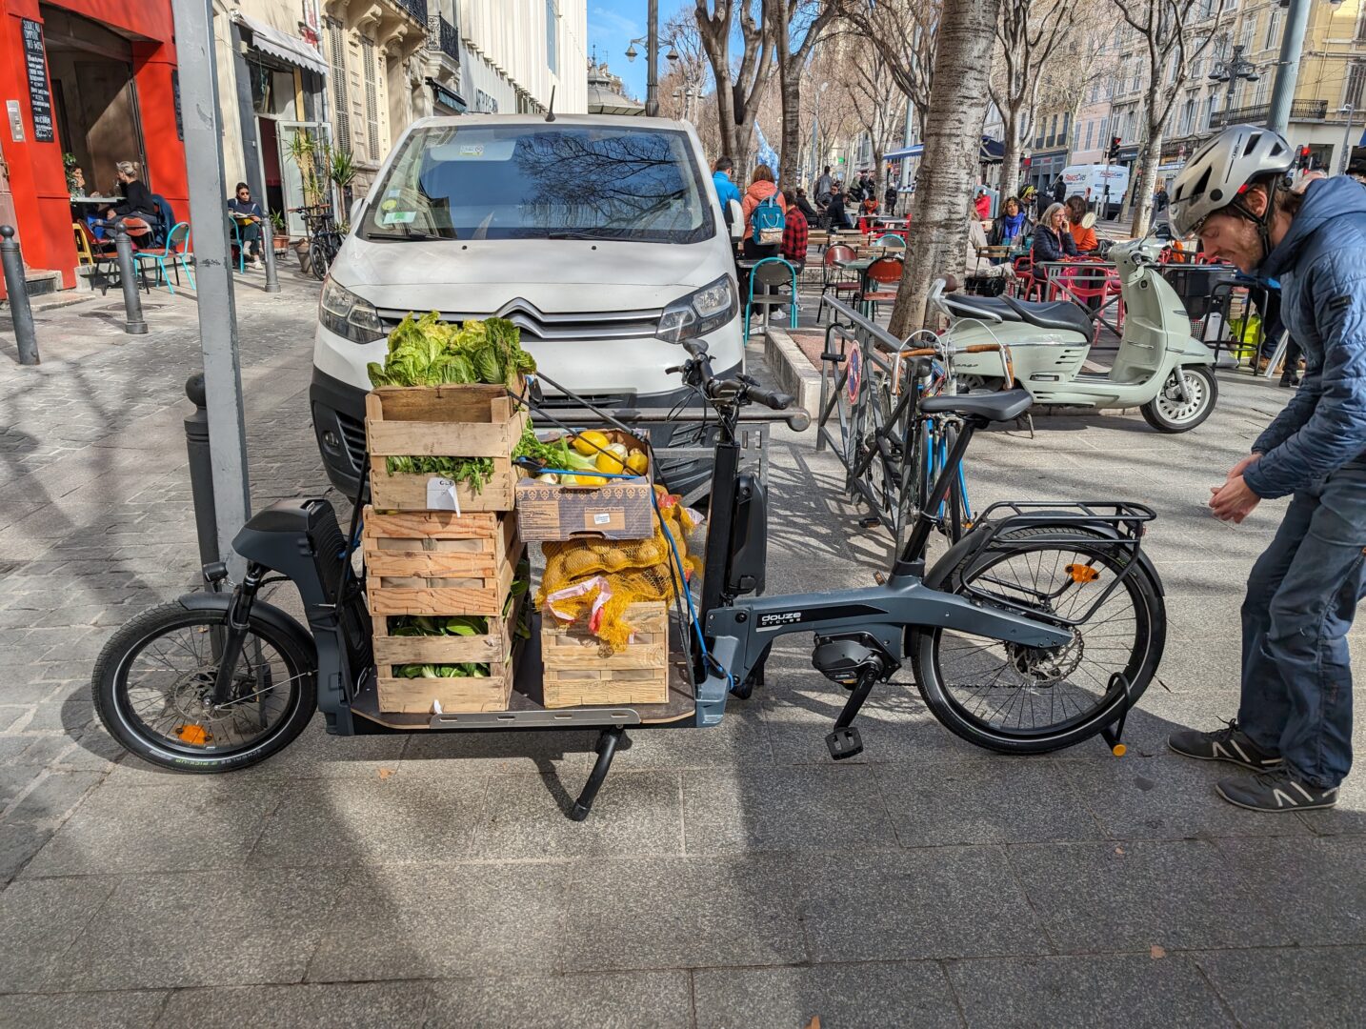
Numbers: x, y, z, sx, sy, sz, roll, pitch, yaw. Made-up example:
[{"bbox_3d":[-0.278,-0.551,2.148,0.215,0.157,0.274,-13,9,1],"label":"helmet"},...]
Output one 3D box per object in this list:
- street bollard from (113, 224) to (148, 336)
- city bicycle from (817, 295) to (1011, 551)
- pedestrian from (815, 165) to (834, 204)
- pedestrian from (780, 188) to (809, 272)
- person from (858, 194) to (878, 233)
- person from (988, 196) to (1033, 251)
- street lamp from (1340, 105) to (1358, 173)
[{"bbox_3d":[-4.409,-1.872,7.550,0.155,0.850,0.155,1,18,0],"label":"street bollard"},{"bbox_3d":[0.885,-0.340,3.720,0.450,1.000,1.700,2,18,3],"label":"city bicycle"},{"bbox_3d":[3.255,-7.199,22.000,0.500,1.740,0.400,5,18,11],"label":"pedestrian"},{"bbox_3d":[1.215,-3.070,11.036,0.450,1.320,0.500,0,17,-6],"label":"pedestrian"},{"bbox_3d":[3.789,-5.922,19.300,0.520,1.220,0.650,4,18,8],"label":"person"},{"bbox_3d":[3.836,-3.095,11.244,0.520,1.280,0.700,5,17,14],"label":"person"},{"bbox_3d":[26.662,-14.173,38.500,0.750,4.800,0.300,1,18,0],"label":"street lamp"}]

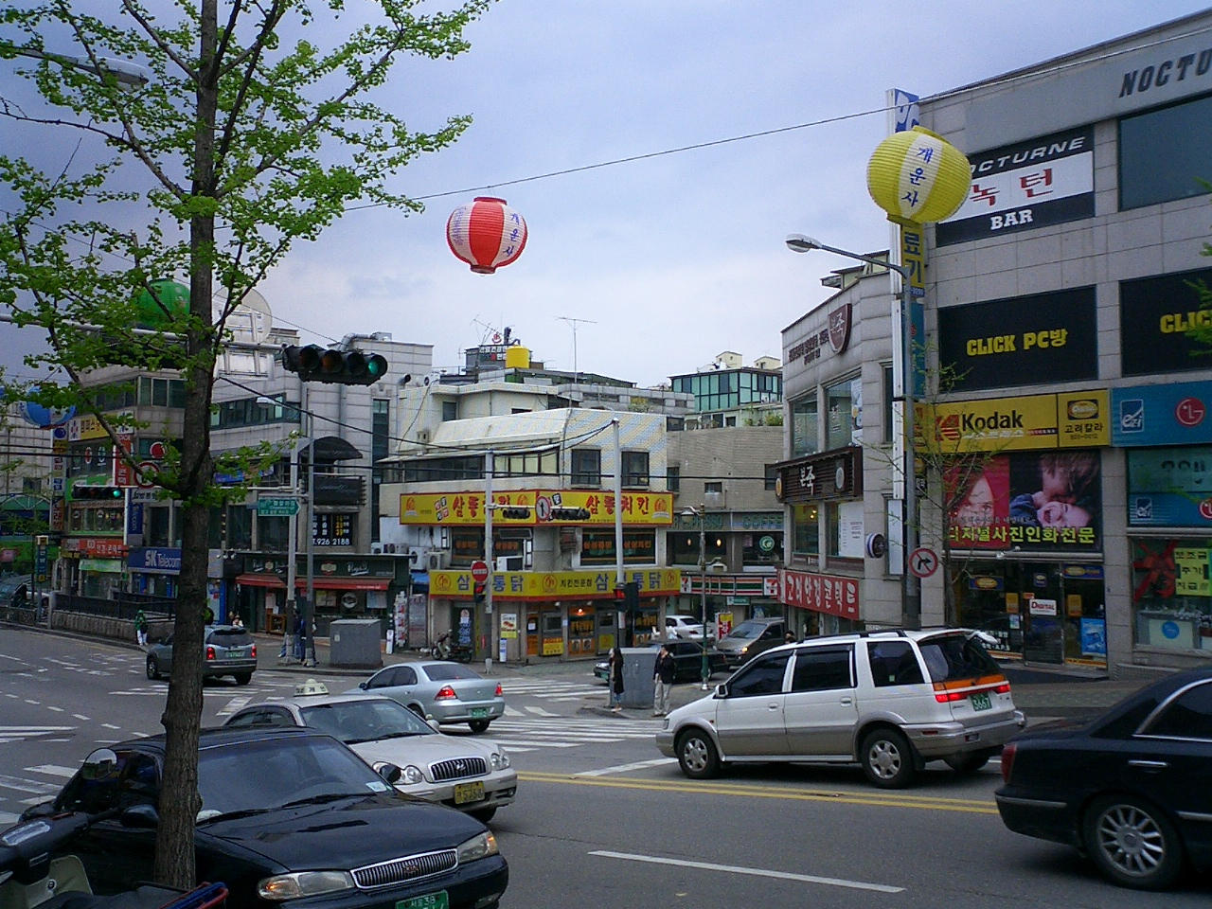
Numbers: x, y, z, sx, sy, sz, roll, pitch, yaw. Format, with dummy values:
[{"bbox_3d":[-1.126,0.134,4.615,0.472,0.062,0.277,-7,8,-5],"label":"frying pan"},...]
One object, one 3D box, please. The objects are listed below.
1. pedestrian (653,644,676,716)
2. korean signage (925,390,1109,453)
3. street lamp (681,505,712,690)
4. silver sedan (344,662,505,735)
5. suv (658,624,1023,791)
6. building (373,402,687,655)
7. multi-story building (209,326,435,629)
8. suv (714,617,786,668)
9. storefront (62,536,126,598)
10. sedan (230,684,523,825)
[{"bbox_3d":[1.411,5.474,31.400,0.520,1.720,0.340,-1,-3,20],"label":"pedestrian"},{"bbox_3d":[9.525,-0.700,30.062,0.300,1.220,4.700,2,-4,-40],"label":"korean signage"},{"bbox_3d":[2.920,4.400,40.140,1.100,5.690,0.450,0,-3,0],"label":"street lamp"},{"bbox_3d":[-4.010,5.190,27.750,1.710,1.440,4.500,4,-9,-39],"label":"silver sedan"},{"bbox_3d":[2.619,2.970,15.420,1.700,1.670,4.500,4,-11,-44],"label":"suv"},{"bbox_3d":[-3.433,3.339,54.269,7.300,9.500,10.500,2,-4,-44],"label":"building"},{"bbox_3d":[-13.450,1.650,62.000,7.000,13.500,9.500,2,-4,-38],"label":"multi-story building"},{"bbox_3d":[6.050,7.200,49.900,1.780,1.670,4.550,-5,-5,42],"label":"suv"},{"bbox_3d":[-28.211,6.353,72.280,1.300,3.700,7.500,2,-4,-44],"label":"storefront"},{"bbox_3d":[-2.899,3.340,14.268,1.820,1.480,4.720,3,-11,-40],"label":"sedan"}]

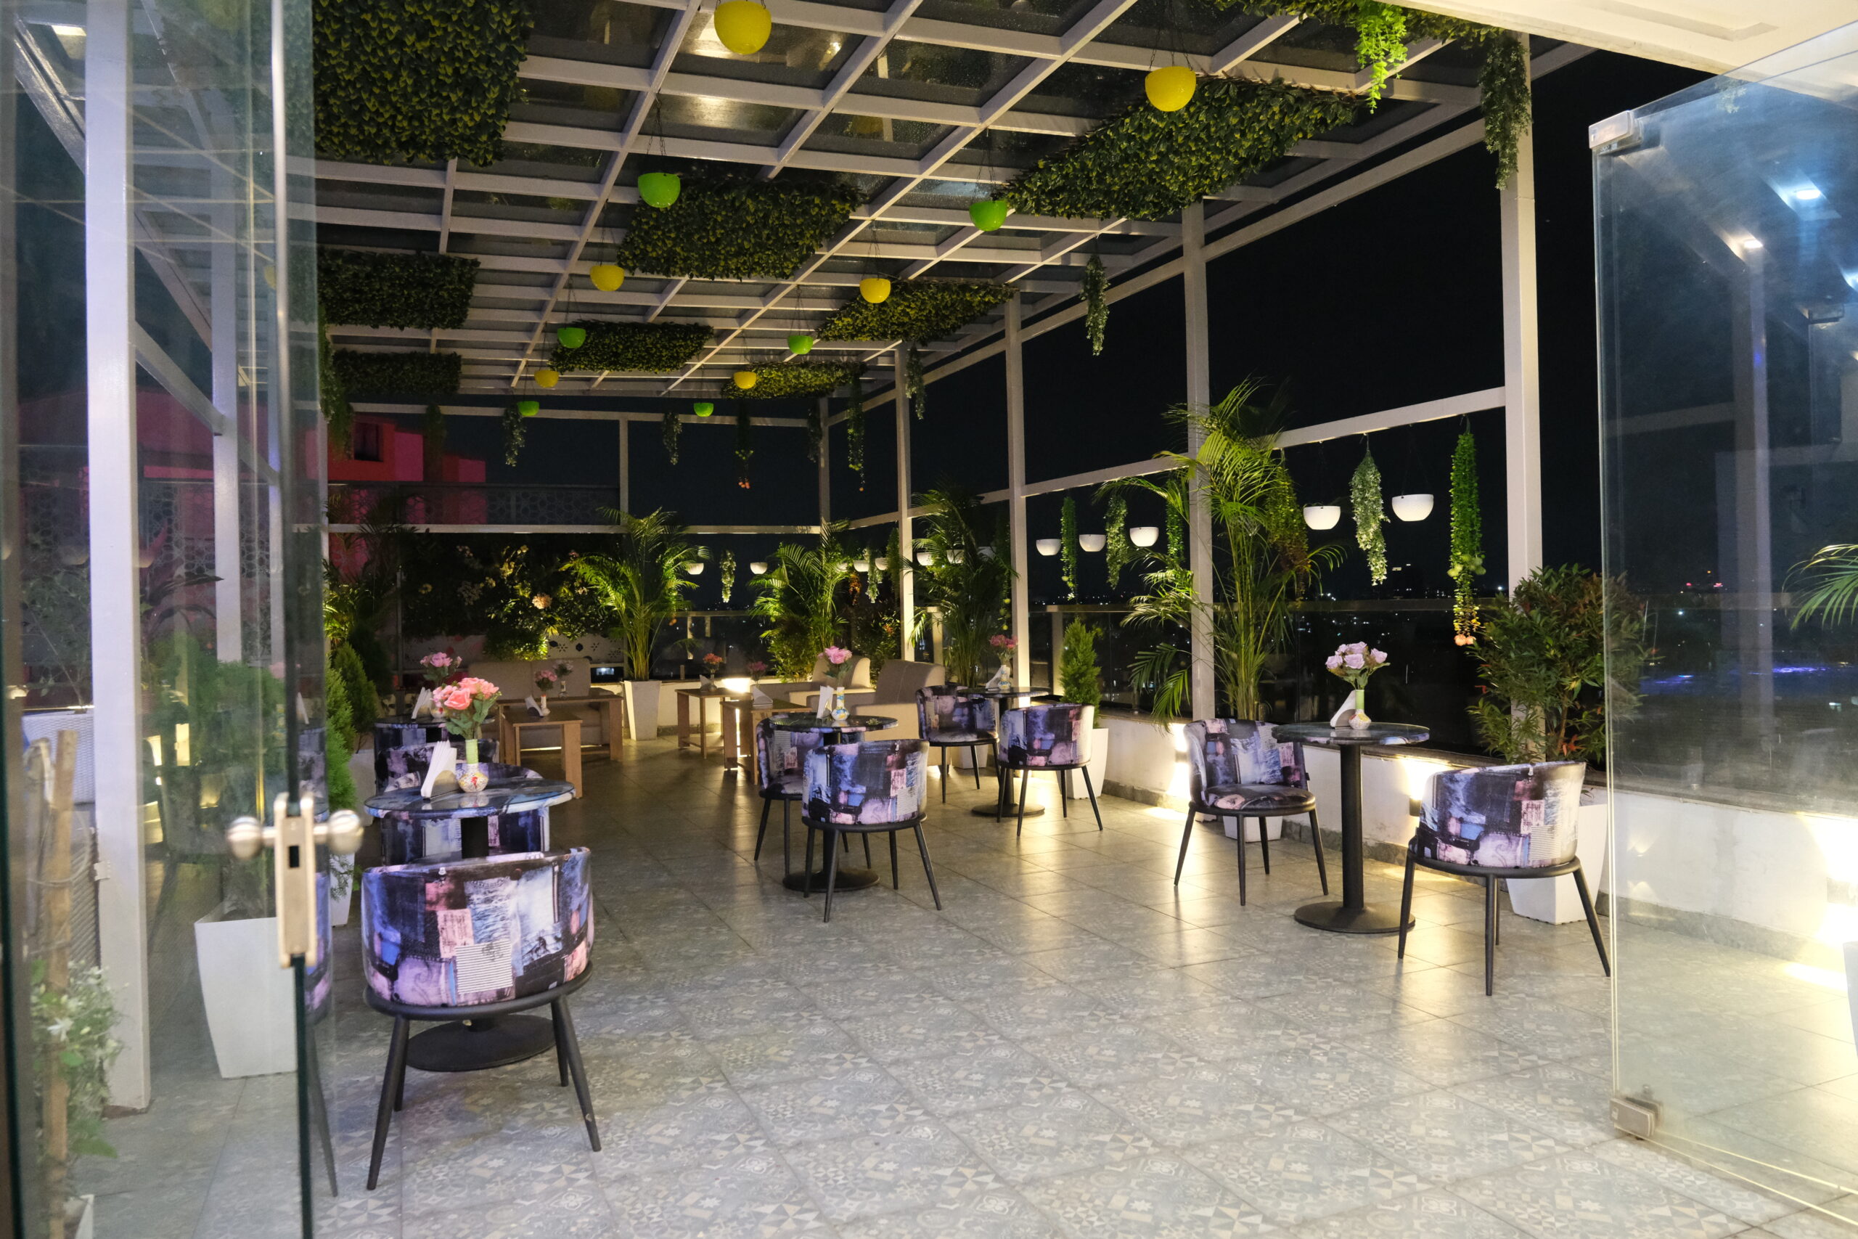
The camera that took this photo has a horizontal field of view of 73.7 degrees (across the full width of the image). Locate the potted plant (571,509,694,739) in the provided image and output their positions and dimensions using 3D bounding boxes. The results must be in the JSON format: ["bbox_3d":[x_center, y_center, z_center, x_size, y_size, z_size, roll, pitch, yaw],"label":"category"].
[{"bbox_3d":[-2.951,0.046,12.342,1.206,2.286,1.106,-2,1,-13],"label":"potted plant"}]

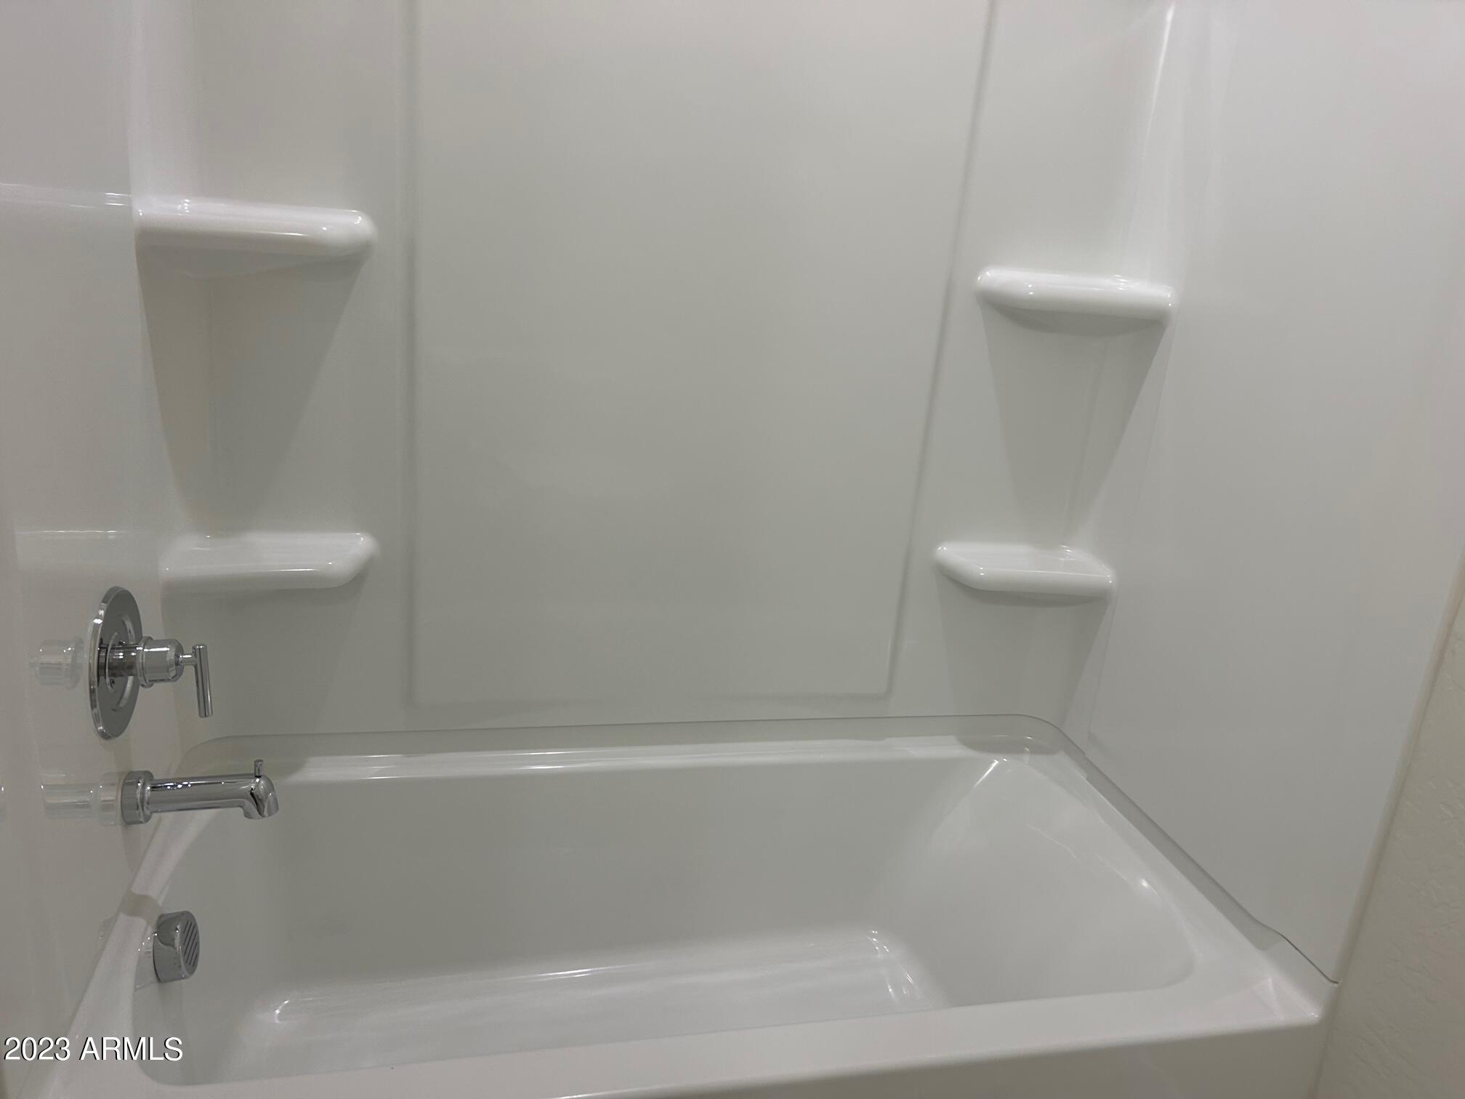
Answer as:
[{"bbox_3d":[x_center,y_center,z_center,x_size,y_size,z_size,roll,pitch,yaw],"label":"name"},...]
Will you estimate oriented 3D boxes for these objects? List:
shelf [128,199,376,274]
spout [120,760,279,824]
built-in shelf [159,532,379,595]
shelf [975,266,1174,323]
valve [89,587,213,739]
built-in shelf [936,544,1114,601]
[{"bbox_3d":[-0.605,-0.409,1.410,0.266,0.042,0.159,1,19,-14],"label":"shelf"},{"bbox_3d":[-0.667,0.306,1.391,0.174,0.086,0.065,1,19,-14],"label":"spout"},{"bbox_3d":[-0.647,0.015,1.554,0.266,0.036,0.159,1,19,-14],"label":"built-in shelf"},{"bbox_3d":[0.538,-0.397,1.706,0.266,0.042,0.159,1,19,-14],"label":"shelf"},{"bbox_3d":[-0.682,0.132,1.319,0.106,0.180,0.180,1,19,-14],"label":"valve"},{"bbox_3d":[0.496,0.030,1.851,0.266,0.037,0.159,1,19,-14],"label":"built-in shelf"}]

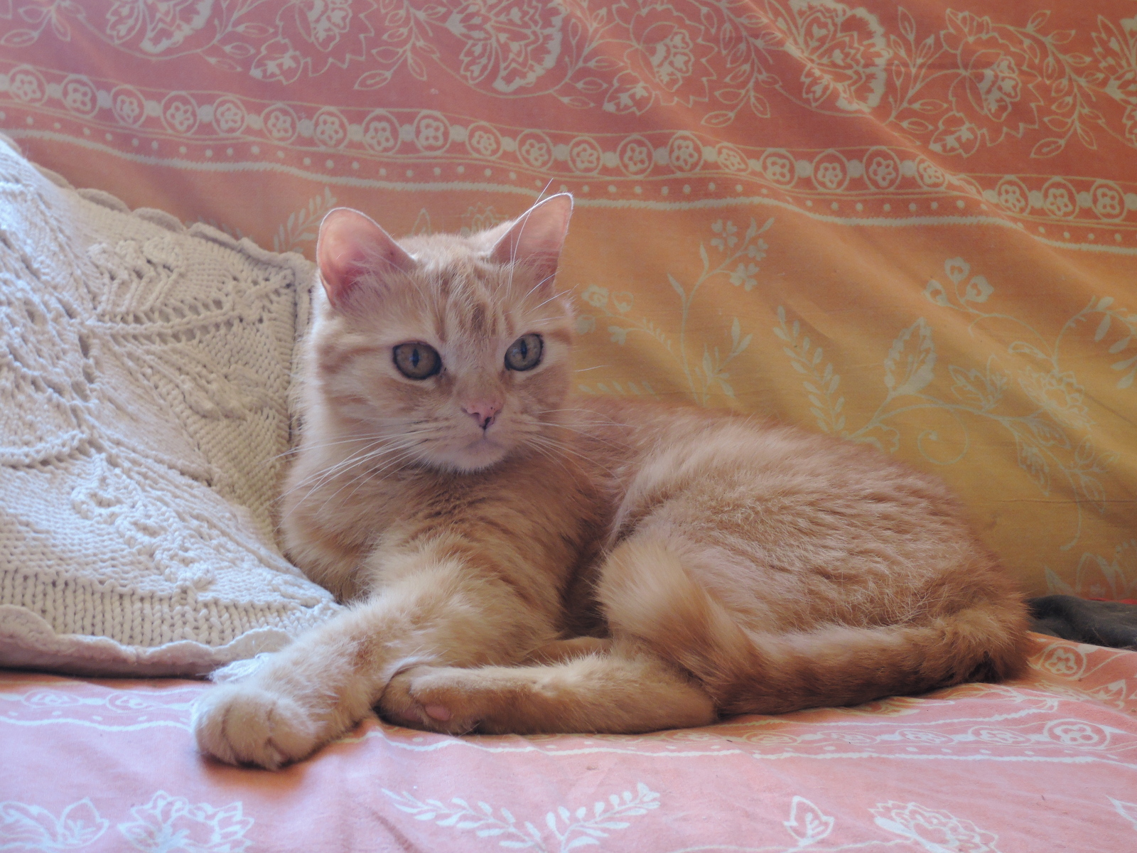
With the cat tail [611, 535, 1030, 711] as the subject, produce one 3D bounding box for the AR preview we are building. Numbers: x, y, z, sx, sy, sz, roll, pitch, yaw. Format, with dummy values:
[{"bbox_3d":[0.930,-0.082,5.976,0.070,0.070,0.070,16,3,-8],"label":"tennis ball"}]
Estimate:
[{"bbox_3d":[0.117,0.093,0.920,0.200,0.076,0.075,-4,11,-20],"label":"cat tail"}]

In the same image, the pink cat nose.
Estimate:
[{"bbox_3d":[-0.038,-0.005,0.865,0.017,0.011,0.010,-4,11,-22],"label":"pink cat nose"}]

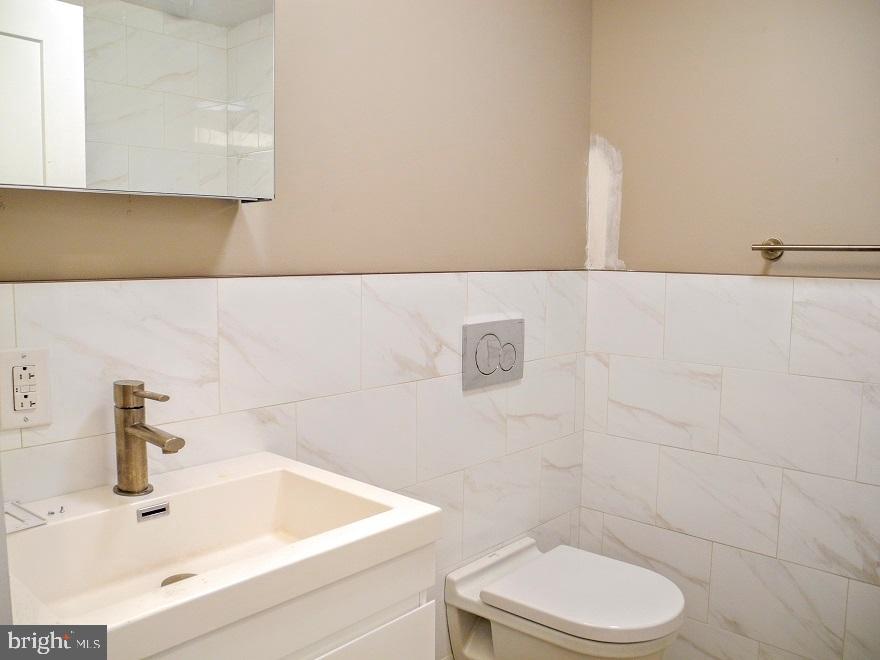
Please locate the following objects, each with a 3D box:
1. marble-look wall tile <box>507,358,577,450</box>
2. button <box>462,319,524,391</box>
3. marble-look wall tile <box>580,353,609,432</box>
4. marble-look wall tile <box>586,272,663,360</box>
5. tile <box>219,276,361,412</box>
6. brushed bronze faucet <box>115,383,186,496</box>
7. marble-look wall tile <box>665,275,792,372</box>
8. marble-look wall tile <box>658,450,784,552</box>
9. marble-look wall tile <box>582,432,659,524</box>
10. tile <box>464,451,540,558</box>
[{"bbox_3d":[0.294,0.207,2.059,0.009,0.244,0.333,7,9,44],"label":"marble-look wall tile"},{"bbox_3d":[0.146,0.064,1.886,0.012,0.166,0.249,5,8,44],"label":"button"},{"bbox_3d":[0.484,0.195,2.191,0.075,0.244,0.009,6,8,40],"label":"marble-look wall tile"},{"bbox_3d":[0.550,-0.045,2.116,0.259,0.251,0.010,5,8,44],"label":"marble-look wall tile"},{"bbox_3d":[-0.290,0.019,1.438,0.009,0.250,0.333,7,9,44],"label":"tile"},{"bbox_3d":[-0.459,0.178,1.115,0.185,0.177,0.066,5,8,44],"label":"brushed bronze faucet"},{"bbox_3d":[0.765,-0.025,1.909,0.339,0.251,0.010,5,8,44],"label":"marble-look wall tile"},{"bbox_3d":[0.762,0.464,1.961,0.339,0.244,0.010,5,8,44],"label":"marble-look wall tile"},{"bbox_3d":[0.546,0.446,2.164,0.243,0.244,0.009,6,8,40],"label":"marble-look wall tile"},{"bbox_3d":[0.176,0.462,1.972,0.010,0.244,0.339,5,8,44],"label":"tile"}]

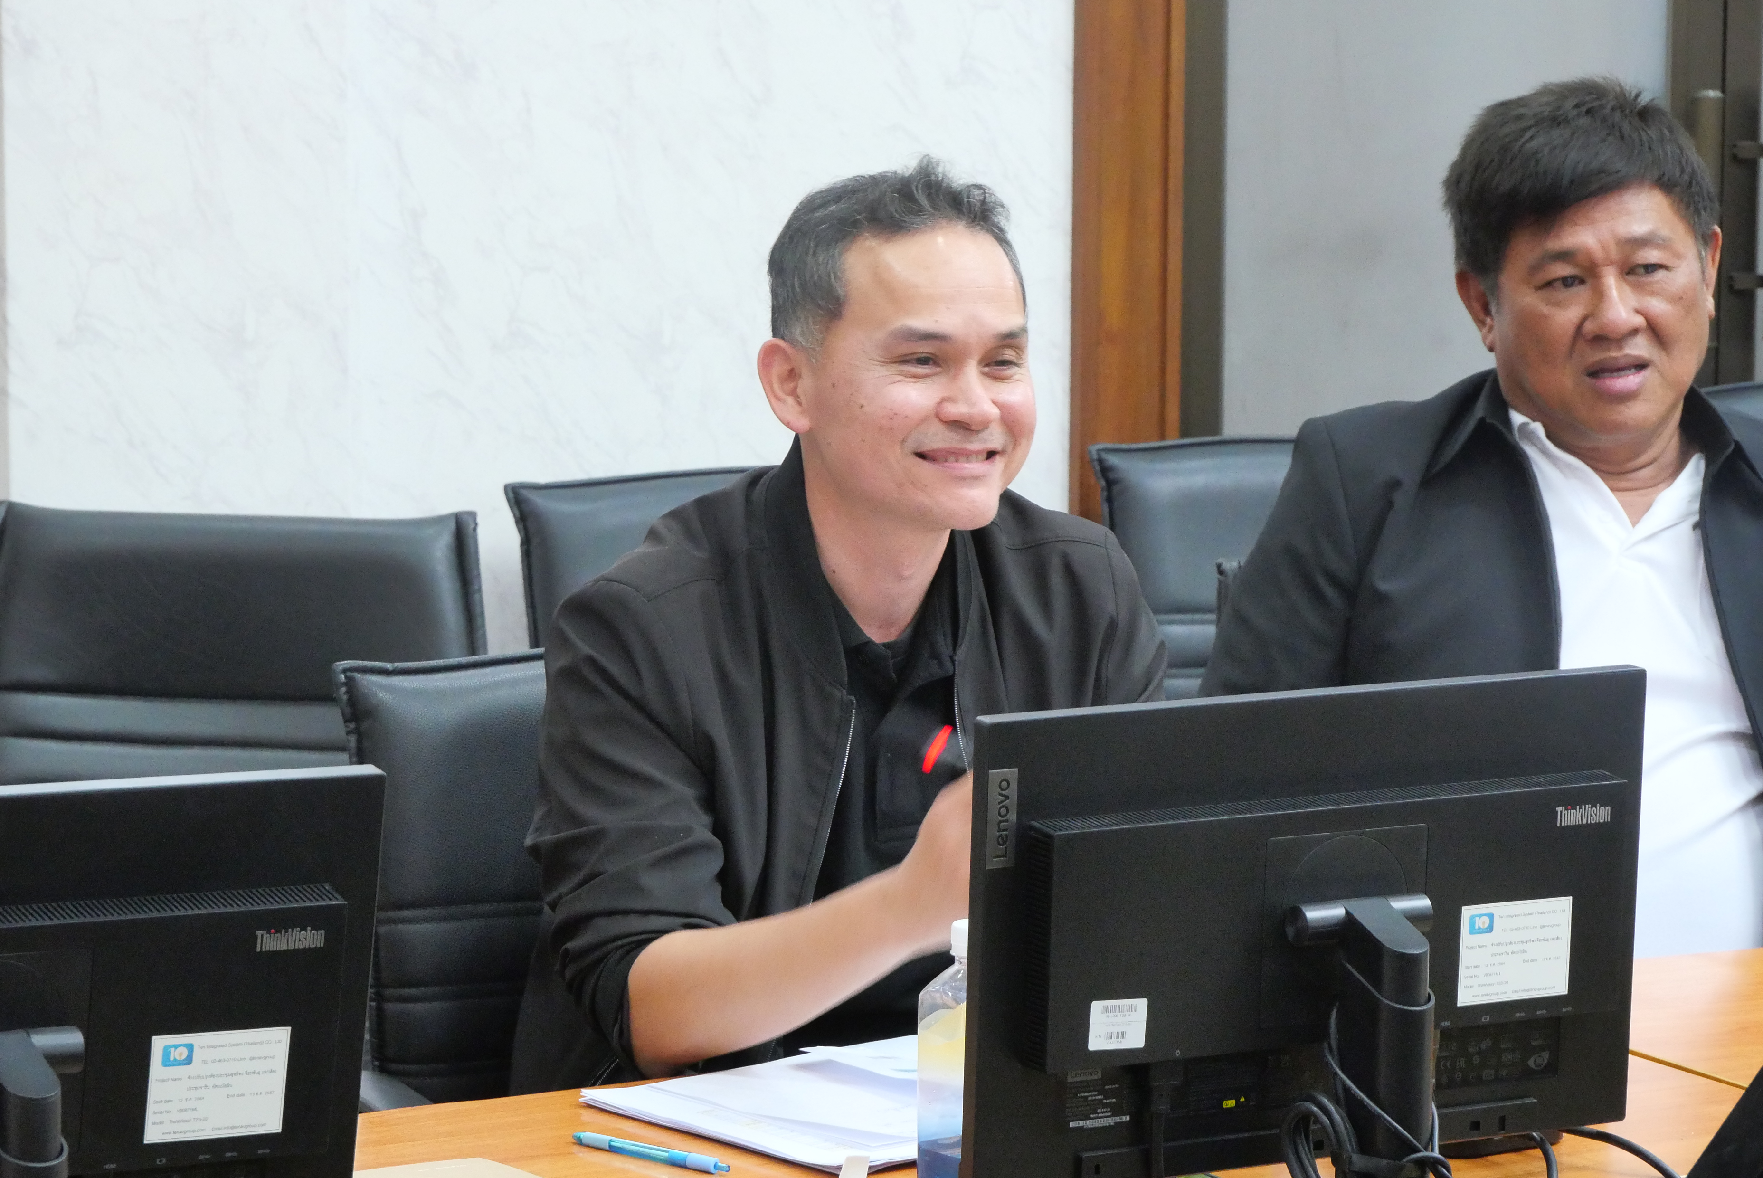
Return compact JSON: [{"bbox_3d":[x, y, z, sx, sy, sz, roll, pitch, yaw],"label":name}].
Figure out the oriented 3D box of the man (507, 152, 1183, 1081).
[{"bbox_3d":[0.030,0.368,4.175,0.550,1.320,0.760,-3,7,-28],"label":"man"}]

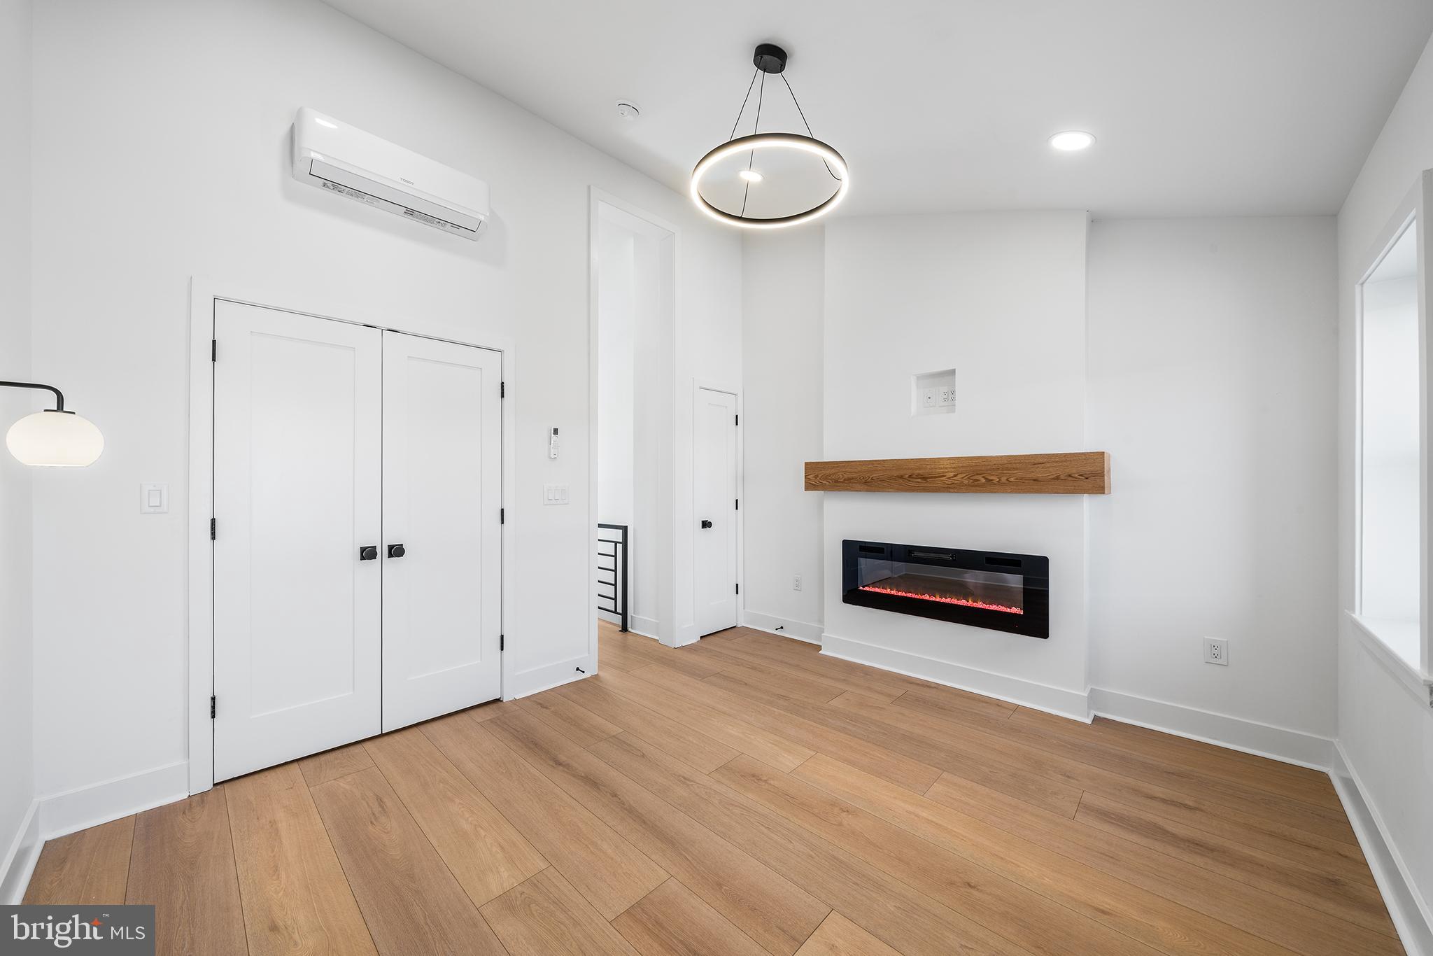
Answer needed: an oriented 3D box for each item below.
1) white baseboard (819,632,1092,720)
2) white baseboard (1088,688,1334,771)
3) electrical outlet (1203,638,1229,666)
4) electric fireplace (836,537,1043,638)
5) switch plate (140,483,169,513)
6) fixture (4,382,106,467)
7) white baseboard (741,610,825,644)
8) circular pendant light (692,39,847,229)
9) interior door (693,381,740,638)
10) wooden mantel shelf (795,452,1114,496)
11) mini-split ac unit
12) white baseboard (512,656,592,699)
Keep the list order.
[{"bbox_3d":[1.389,1.234,3.316,1.619,0.143,0.022,0,-1,43],"label":"white baseboard"},{"bbox_3d":[2.398,1.225,2.562,0.861,0.150,0.022,0,-1,43],"label":"white baseboard"},{"bbox_3d":[2.444,0.850,2.529,0.083,0.122,0.010,0,-1,43],"label":"electrical outlet"},{"bbox_3d":[1.395,0.685,3.337,1.285,0.470,0.070,0,-1,43],"label":"electric fireplace"},{"bbox_3d":[-2.204,0.081,2.030,0.010,0.115,0.074,0,-1,43],"label":"switch plate"},{"bbox_3d":[-1.611,-0.138,1.235,0.150,0.220,0.197,0,-1,43],"label":"fixture"},{"bbox_3d":[0.557,1.240,4.278,0.858,0.146,0.022,0,-1,43],"label":"white baseboard"},{"bbox_3d":[0.209,-1.402,2.031,0.610,0.557,0.610,0,0,0],"label":"circular pendant light"},{"bbox_3d":[0.005,0.287,4.405,0.045,2.043,0.469,0,-1,43],"label":"interior door"},{"bbox_3d":[1.353,-0.013,3.246,1.763,0.207,0.179,0,-1,43],"label":"wooden mantel shelf"},{"bbox_3d":[-1.577,-1.493,2.573,0.200,0.275,0.815,0,-1,43],"label":"mini-split ac unit"},{"bbox_3d":[-1.033,1.231,3.243,0.022,0.141,0.518,0,-1,43],"label":"white baseboard"}]

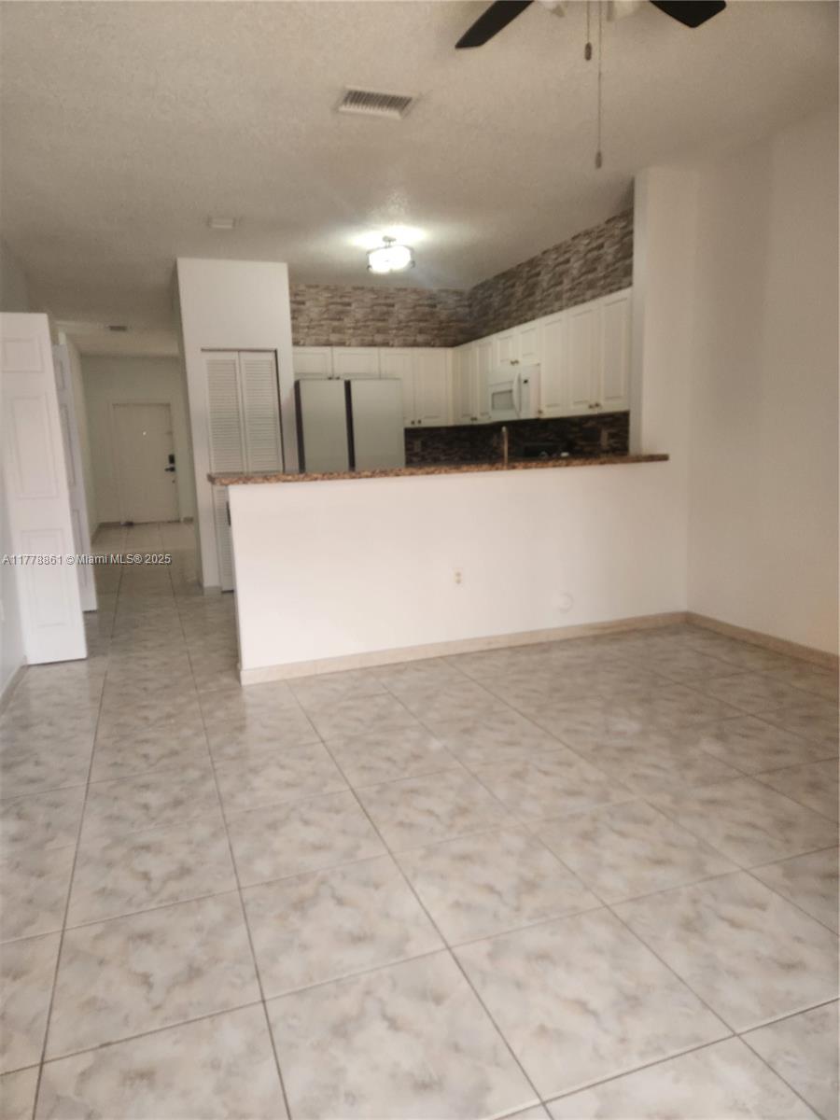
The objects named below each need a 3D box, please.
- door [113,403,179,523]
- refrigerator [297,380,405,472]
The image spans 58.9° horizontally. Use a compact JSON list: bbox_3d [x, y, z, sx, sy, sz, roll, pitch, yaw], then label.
[{"bbox_3d":[-4.661,-1.662,12.703,0.915,2.030,0.060,-5,10,-20],"label":"door"},{"bbox_3d":[-0.698,-0.702,6.903,0.910,1.780,0.830,-5,10,-20],"label":"refrigerator"}]

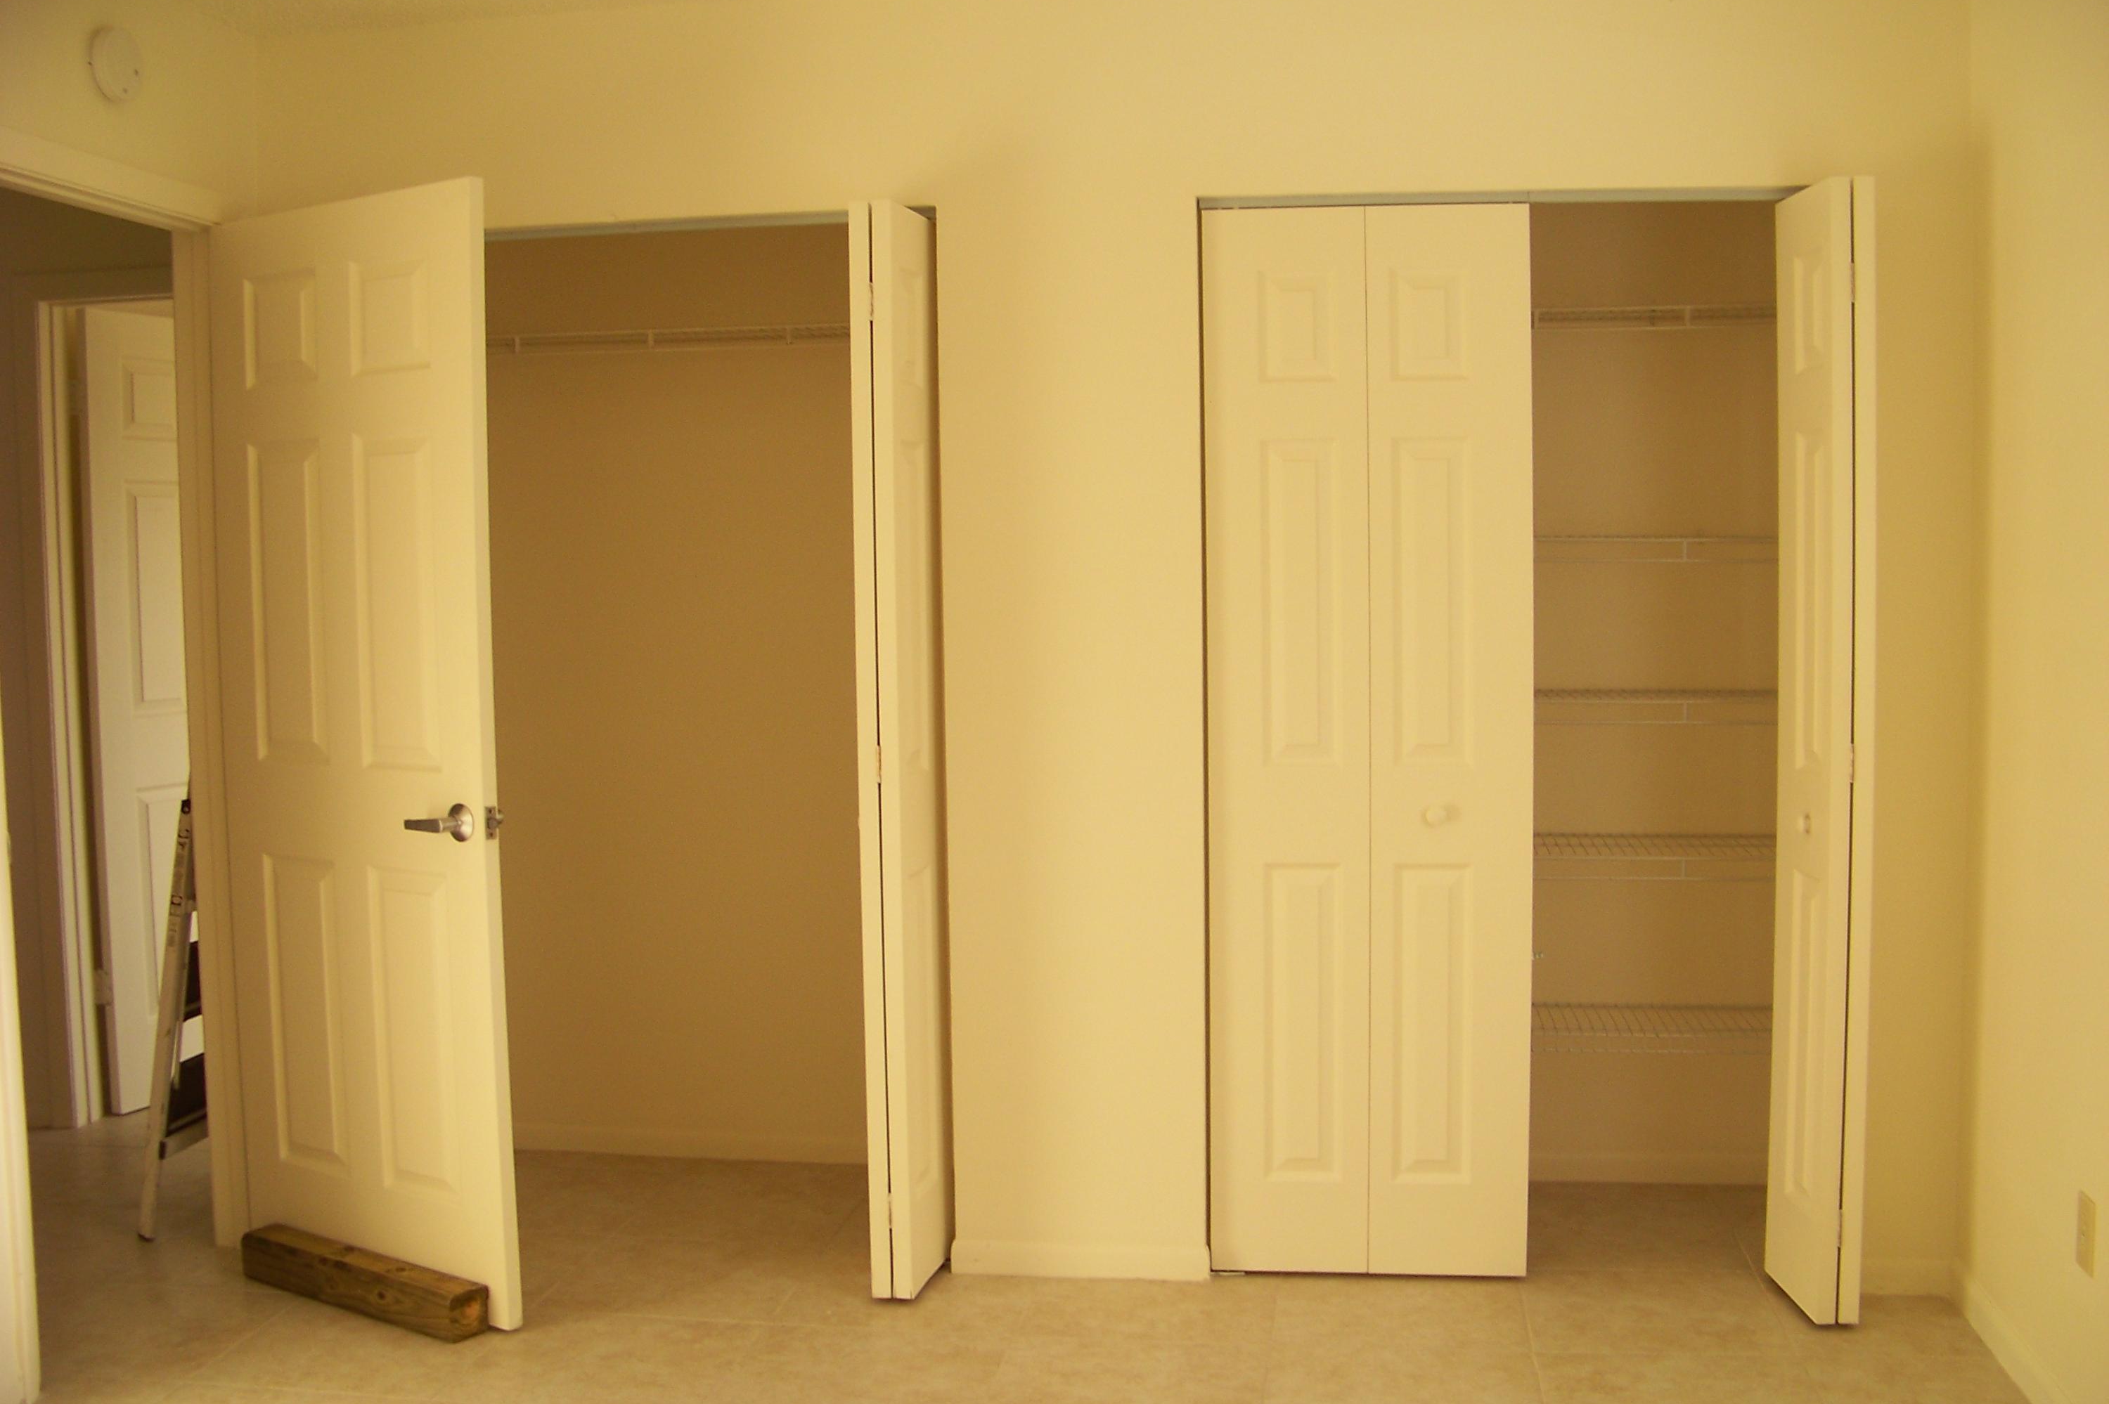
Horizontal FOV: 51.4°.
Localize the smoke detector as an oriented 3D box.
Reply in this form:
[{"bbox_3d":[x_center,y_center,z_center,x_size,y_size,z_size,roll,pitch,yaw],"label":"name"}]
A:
[{"bbox_3d":[-1.605,-1.093,3.762,0.040,0.135,0.135,0,4,9],"label":"smoke detector"}]

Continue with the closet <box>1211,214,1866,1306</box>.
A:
[{"bbox_3d":[0.881,0.091,4.039,1.220,2.040,0.130,0,4,9],"label":"closet"}]

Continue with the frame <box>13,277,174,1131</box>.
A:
[{"bbox_3d":[-2.033,0.013,5.202,0.880,2.100,0.130,0,4,9],"label":"frame"}]

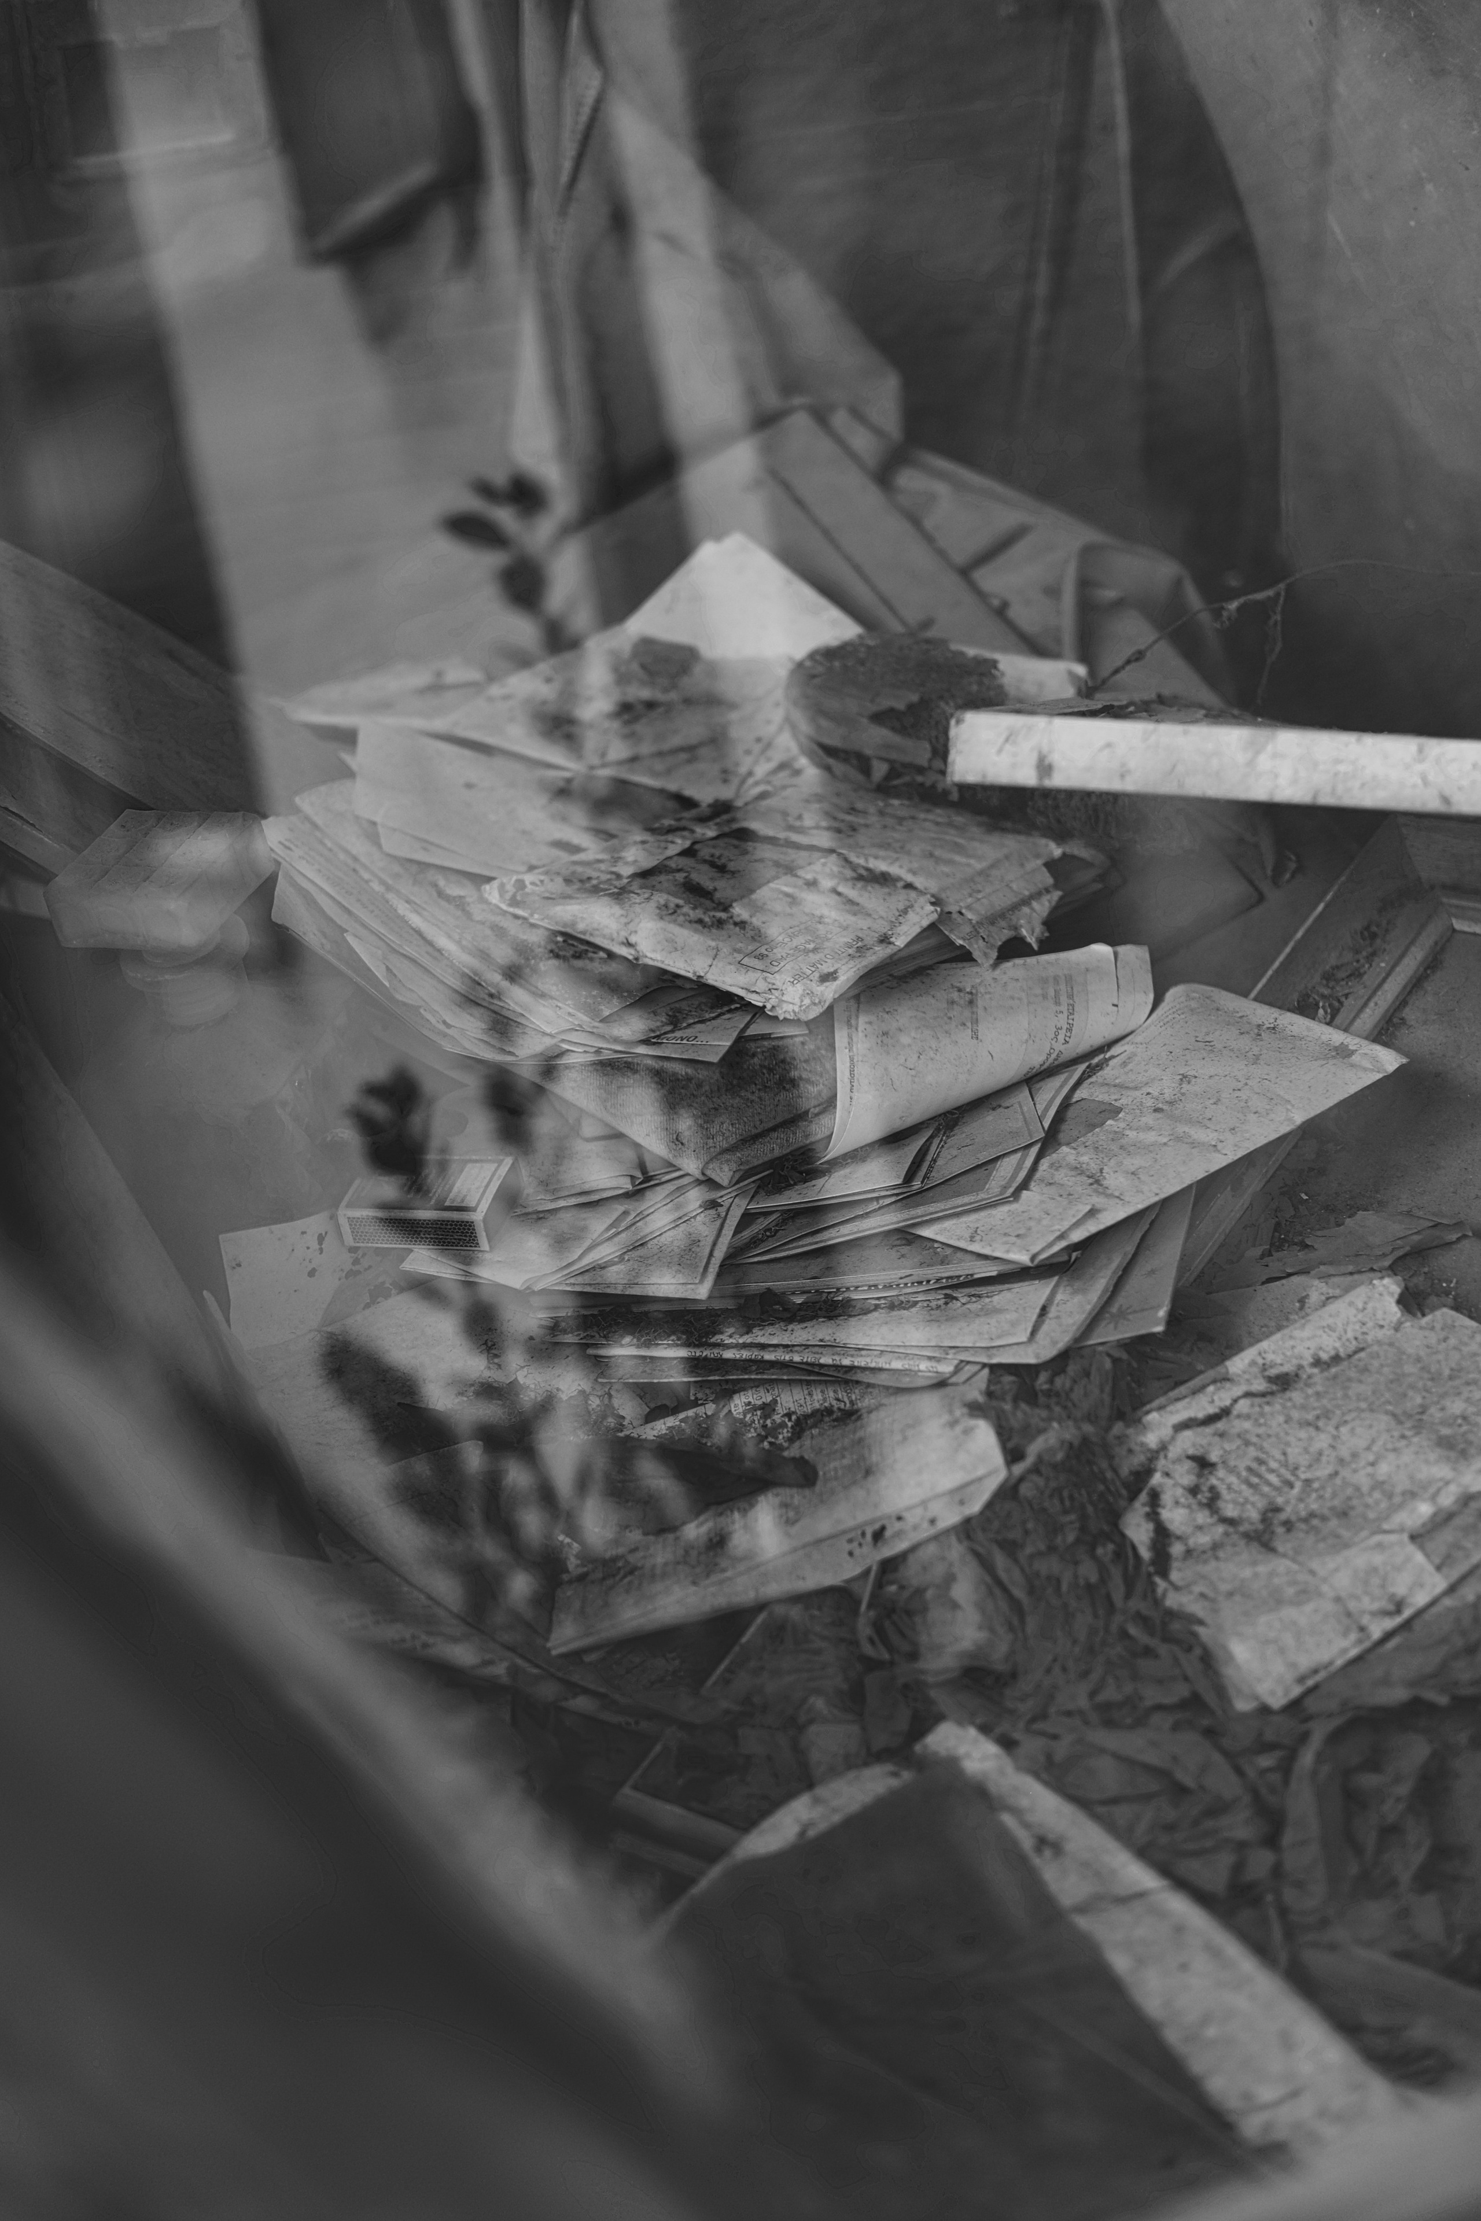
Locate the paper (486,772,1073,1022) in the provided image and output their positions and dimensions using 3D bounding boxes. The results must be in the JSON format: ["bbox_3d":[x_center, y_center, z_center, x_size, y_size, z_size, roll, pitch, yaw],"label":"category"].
[{"bbox_3d":[0.016,-0.081,1.141,0.164,0.020,0.129,21,43,36],"label":"paper"}]

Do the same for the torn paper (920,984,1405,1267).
[{"bbox_3d":[0.124,-0.002,1.082,0.174,0.020,0.089,-26,37,-25],"label":"torn paper"}]

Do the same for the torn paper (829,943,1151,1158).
[{"bbox_3d":[0.072,-0.028,1.072,0.119,0.035,0.046,-22,36,-21],"label":"torn paper"}]

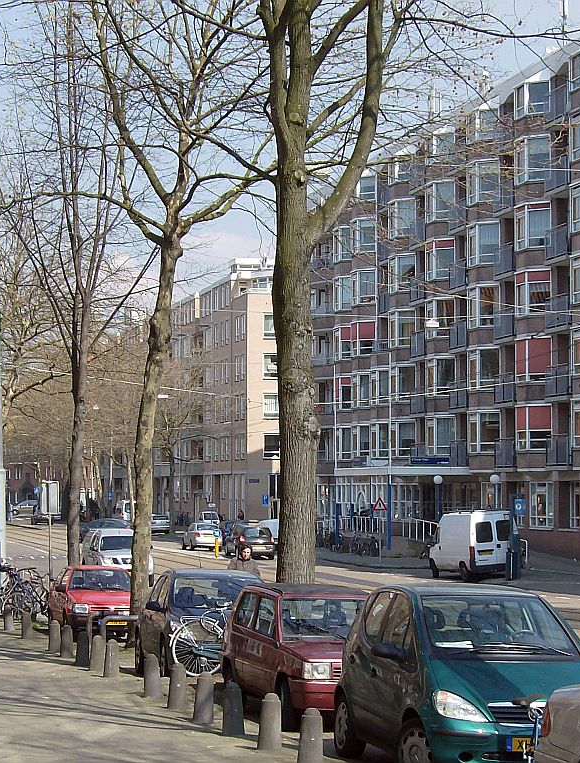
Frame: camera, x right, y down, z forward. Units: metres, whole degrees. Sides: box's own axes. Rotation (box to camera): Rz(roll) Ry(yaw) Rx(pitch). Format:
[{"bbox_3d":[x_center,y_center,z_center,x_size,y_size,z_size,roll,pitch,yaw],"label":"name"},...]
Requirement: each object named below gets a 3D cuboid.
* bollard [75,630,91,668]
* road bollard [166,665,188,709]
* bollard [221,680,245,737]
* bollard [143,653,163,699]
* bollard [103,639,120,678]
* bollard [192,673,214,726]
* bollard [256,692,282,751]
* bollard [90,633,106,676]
[{"bbox_3d":[-2.978,3.850,29.681,0.210,0.515,0.210,1,-3,-14],"label":"bollard"},{"bbox_3d":[-1.250,3.381,22.913,0.210,0.500,0.210,1,-3,-13],"label":"road bollard"},{"bbox_3d":[-0.547,3.144,19.869,0.210,0.518,0.210,1,-3,-14],"label":"bollard"},{"bbox_3d":[-1.615,3.470,24.314,0.210,0.516,0.210,1,-3,-14],"label":"bollard"},{"bbox_3d":[-2.377,3.694,27.558,0.210,0.516,0.210,1,-3,-14],"label":"bollard"},{"bbox_3d":[-0.876,3.220,21.013,0.210,0.500,0.210,1,-3,-13],"label":"bollard"},{"bbox_3d":[-0.178,3.031,18.413,0.210,0.500,0.210,1,-3,-13],"label":"bollard"},{"bbox_3d":[-2.721,3.839,29.213,0.210,0.500,0.210,1,-3,-13],"label":"bollard"}]

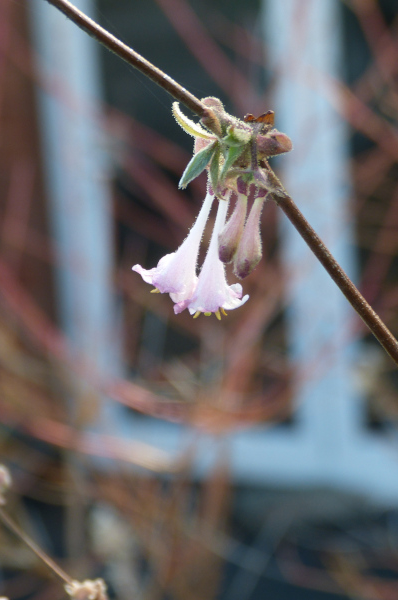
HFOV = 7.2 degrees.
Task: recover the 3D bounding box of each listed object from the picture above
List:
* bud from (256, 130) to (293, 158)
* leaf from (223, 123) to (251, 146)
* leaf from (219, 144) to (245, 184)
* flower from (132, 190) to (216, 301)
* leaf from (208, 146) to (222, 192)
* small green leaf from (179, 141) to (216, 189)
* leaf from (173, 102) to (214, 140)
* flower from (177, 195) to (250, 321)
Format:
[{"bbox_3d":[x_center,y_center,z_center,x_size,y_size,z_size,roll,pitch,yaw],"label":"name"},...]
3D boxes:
[{"bbox_3d":[0.019,-0.038,0.780,0.010,0.006,0.006,-7,0,9],"label":"bud"},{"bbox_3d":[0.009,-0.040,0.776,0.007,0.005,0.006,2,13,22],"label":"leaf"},{"bbox_3d":[0.008,-0.033,0.777,0.004,0.012,0.002,27,-21,15],"label":"leaf"},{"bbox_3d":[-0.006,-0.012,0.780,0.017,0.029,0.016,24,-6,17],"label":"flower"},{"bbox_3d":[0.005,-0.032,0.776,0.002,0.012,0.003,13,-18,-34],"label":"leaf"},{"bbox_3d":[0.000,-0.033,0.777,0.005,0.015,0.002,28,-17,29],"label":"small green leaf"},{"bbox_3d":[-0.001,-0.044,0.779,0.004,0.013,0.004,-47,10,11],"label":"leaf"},{"bbox_3d":[0.003,-0.010,0.779,0.017,0.030,0.016,12,-6,1],"label":"flower"}]

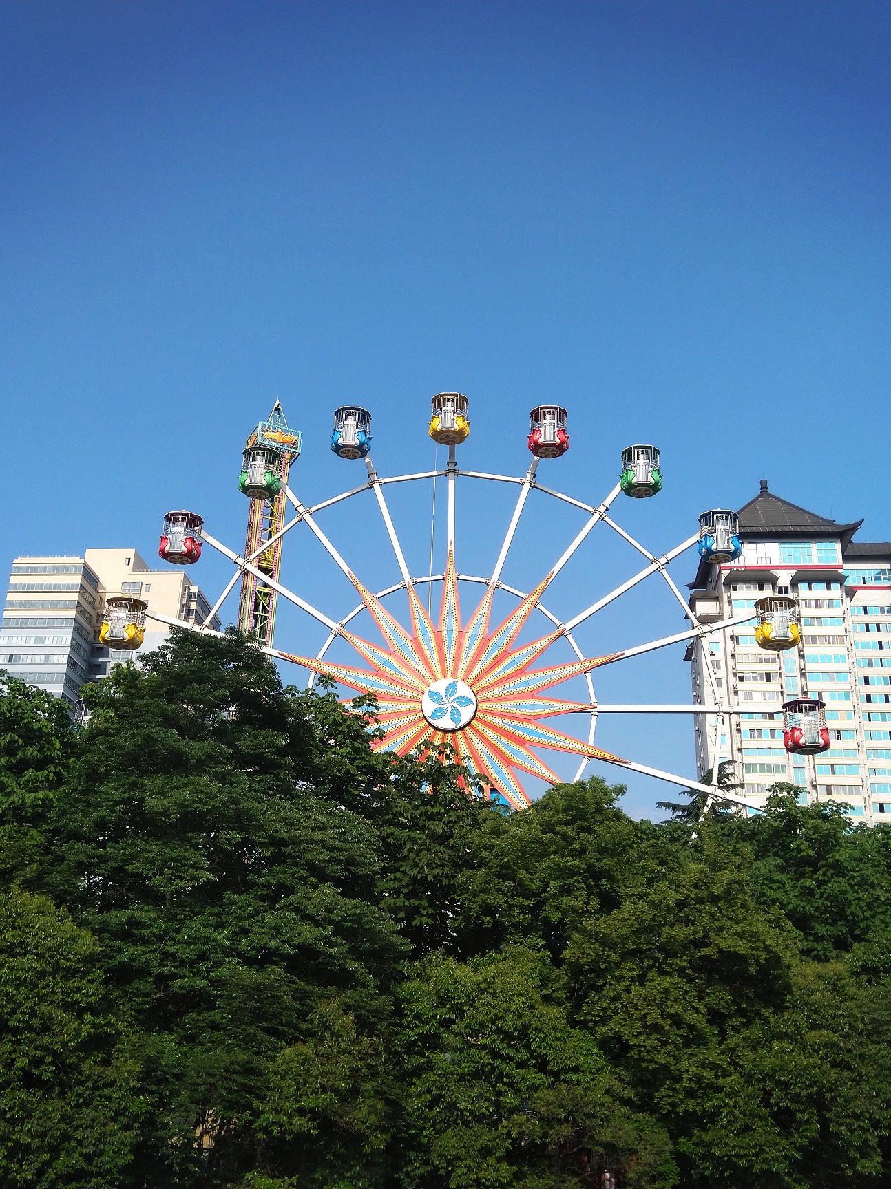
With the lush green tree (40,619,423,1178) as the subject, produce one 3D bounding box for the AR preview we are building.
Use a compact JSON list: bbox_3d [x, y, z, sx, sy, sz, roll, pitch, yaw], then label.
[{"bbox_3d":[-7.056,8.955,38.184,11.700,17.000,11.200,0,-23,4],"label":"lush green tree"}]

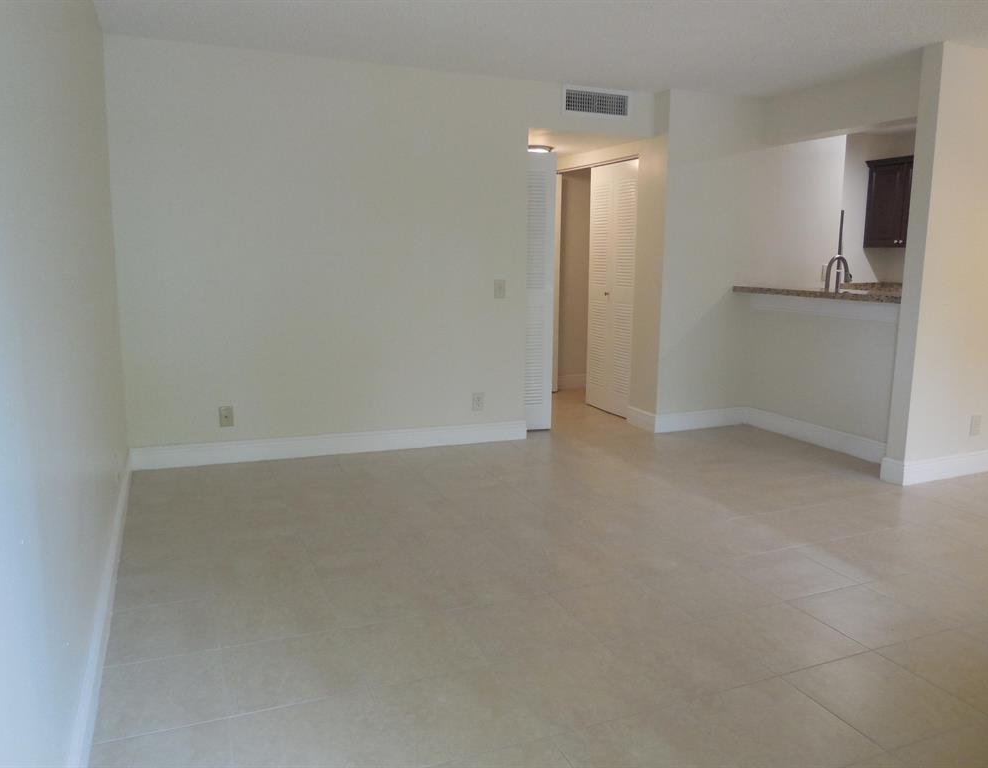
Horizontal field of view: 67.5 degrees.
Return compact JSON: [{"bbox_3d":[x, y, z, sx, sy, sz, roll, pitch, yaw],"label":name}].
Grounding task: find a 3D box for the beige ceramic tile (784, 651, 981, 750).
[{"bbox_3d":[1.150,0.937,2.208,0.396,0.012,0.396,-3,10,-23],"label":"beige ceramic tile"}]

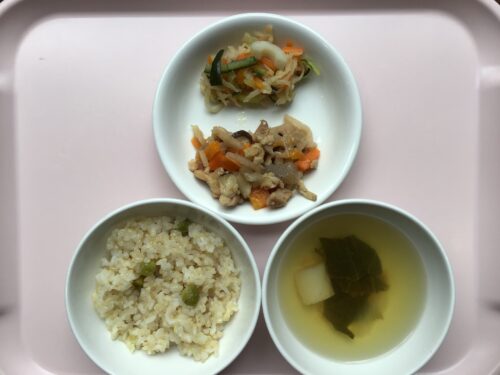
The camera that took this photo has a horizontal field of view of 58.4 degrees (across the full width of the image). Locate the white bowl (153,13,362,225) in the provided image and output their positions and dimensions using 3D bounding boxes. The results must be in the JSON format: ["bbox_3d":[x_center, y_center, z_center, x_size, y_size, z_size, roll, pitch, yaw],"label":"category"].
[{"bbox_3d":[0.005,-0.045,0.304,0.135,0.033,0.135,0,92,0],"label":"white bowl"}]

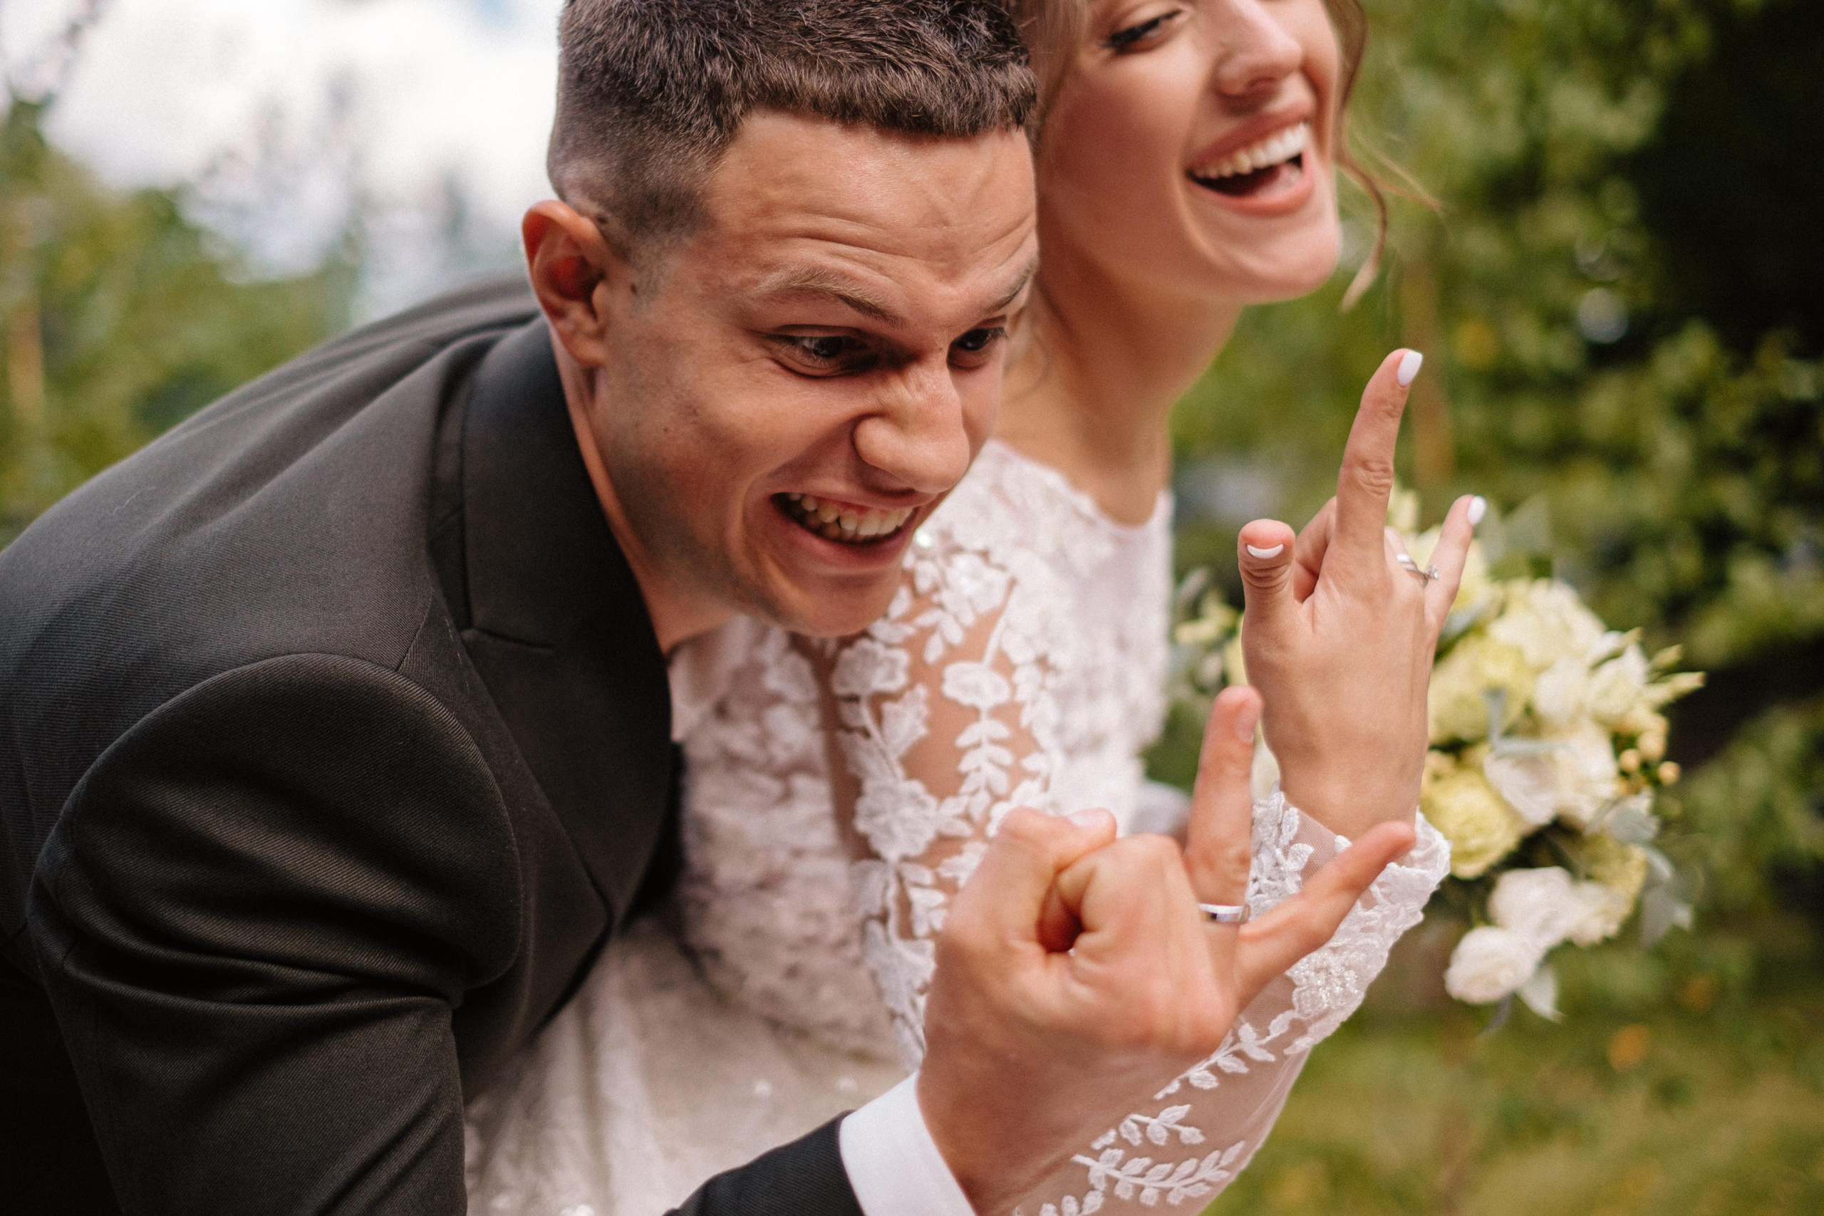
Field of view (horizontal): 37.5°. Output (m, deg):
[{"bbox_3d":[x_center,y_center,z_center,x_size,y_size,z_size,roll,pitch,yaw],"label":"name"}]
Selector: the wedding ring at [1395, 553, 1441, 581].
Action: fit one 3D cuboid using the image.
[{"bbox_3d":[0.168,-0.010,0.920,0.022,0.020,0.006,-29,43,8],"label":"wedding ring"}]

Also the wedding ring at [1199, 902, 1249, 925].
[{"bbox_3d":[0.093,0.094,0.825,0.021,0.005,0.021,4,-1,6],"label":"wedding ring"}]

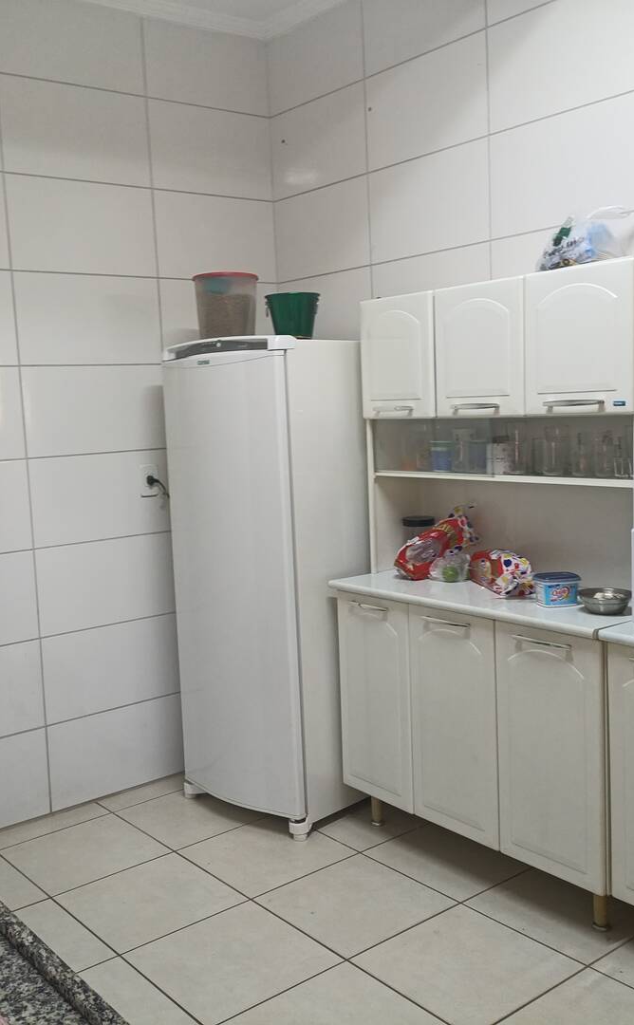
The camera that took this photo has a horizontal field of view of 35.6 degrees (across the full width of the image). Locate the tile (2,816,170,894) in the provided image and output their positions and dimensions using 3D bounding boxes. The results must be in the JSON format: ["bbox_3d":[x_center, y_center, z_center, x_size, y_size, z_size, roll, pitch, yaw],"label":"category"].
[{"bbox_3d":[-0.775,1.137,3.291,0.432,0.012,0.432,-8,8,-39],"label":"tile"}]

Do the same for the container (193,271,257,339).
[{"bbox_3d":[-0.320,-0.704,3.474,0.230,0.245,0.230,-3,7,-5],"label":"container"}]

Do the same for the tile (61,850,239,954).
[{"bbox_3d":[-0.495,1.153,2.931,0.429,0.010,0.429,-8,8,-38],"label":"tile"}]

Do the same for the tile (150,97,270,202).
[{"bbox_3d":[-0.401,-1.394,3.820,0.538,0.320,0.010,-7,8,-37],"label":"tile"}]

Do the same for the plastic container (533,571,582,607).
[{"bbox_3d":[0.676,0.219,2.772,0.127,0.085,0.094,-3,6,-2],"label":"plastic container"}]

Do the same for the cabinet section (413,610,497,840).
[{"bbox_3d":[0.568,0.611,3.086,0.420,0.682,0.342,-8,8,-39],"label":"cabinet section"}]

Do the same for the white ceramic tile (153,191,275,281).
[{"bbox_3d":[-0.393,-1.089,3.904,0.558,0.324,0.010,-7,8,-37],"label":"white ceramic tile"}]

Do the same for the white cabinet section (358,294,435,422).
[{"bbox_3d":[0.369,-0.518,3.305,0.280,0.390,0.337,-8,8,-39],"label":"white cabinet section"}]

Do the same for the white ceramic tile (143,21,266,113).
[{"bbox_3d":[-0.414,-1.708,3.785,0.538,0.307,0.010,-7,8,-37],"label":"white ceramic tile"}]

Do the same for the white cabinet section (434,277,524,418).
[{"bbox_3d":[0.590,-0.497,3.038,0.280,0.392,0.350,-8,8,-39],"label":"white cabinet section"}]

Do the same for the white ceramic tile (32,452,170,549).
[{"bbox_3d":[-0.797,-0.057,3.679,0.570,0.324,0.010,-7,8,-37],"label":"white ceramic tile"}]

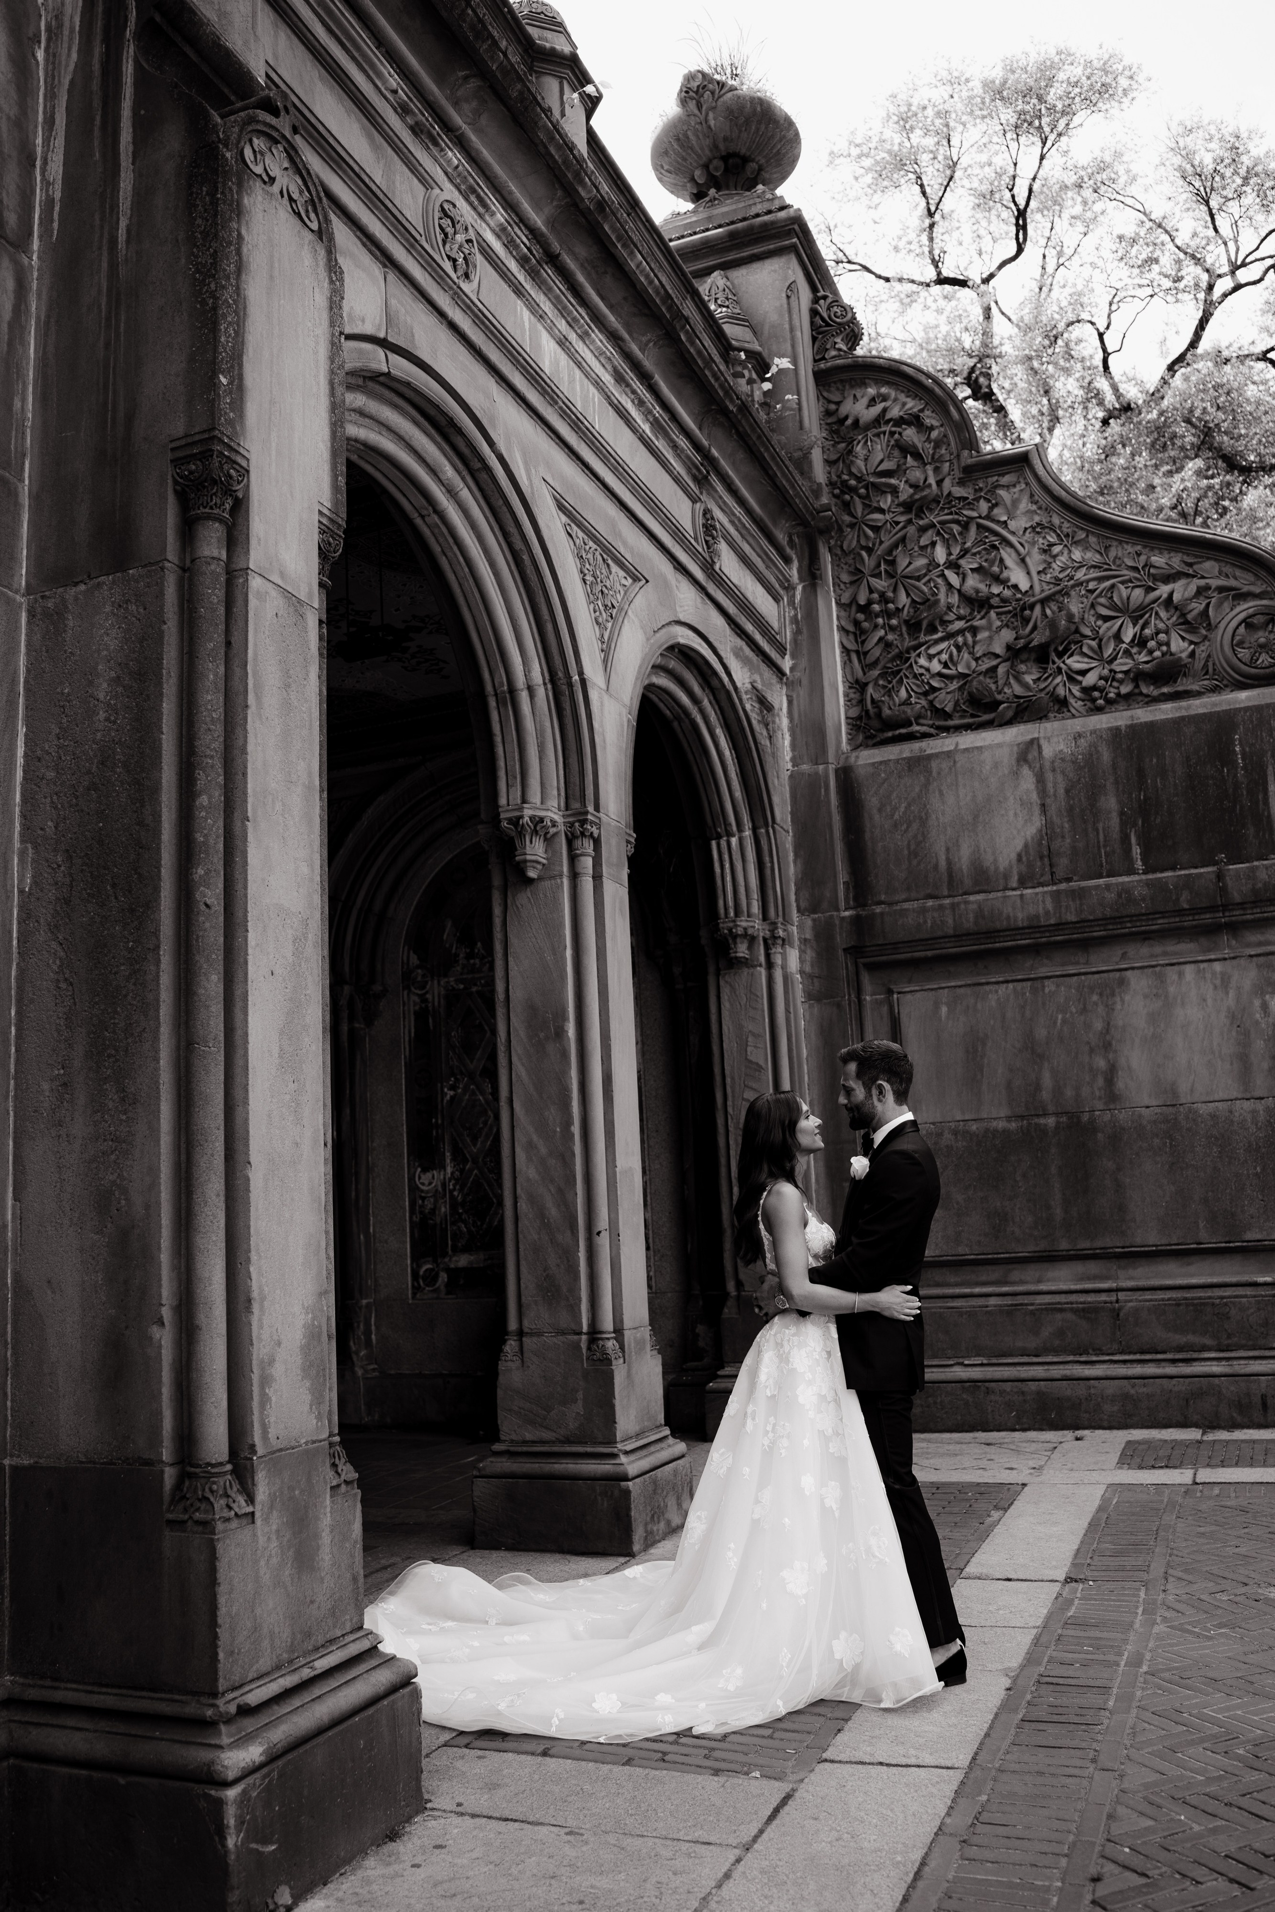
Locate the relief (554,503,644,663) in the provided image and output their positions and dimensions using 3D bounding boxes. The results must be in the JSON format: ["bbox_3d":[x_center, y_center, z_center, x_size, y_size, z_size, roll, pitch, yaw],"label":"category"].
[{"bbox_3d":[-0.174,-1.647,6.930,0.090,0.620,1.000,-7,-11,22],"label":"relief"}]

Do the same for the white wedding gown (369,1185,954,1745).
[{"bbox_3d":[-0.040,1.440,4.611,1.880,1.360,1.500,-4,-10,6],"label":"white wedding gown"}]

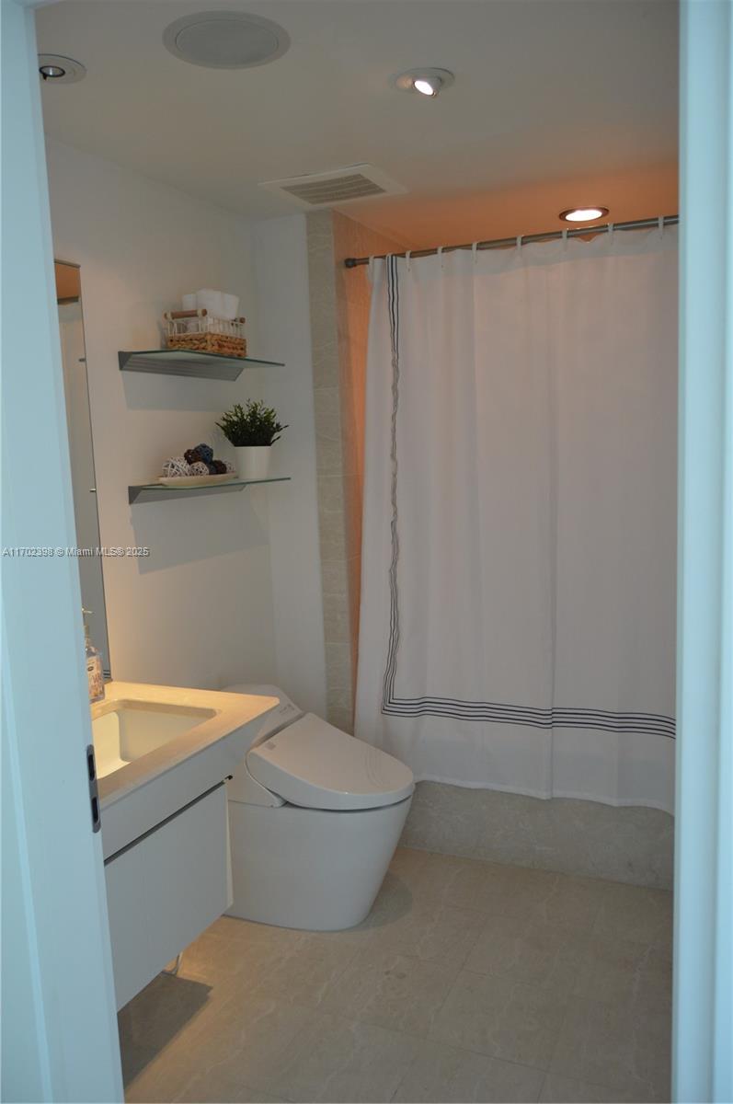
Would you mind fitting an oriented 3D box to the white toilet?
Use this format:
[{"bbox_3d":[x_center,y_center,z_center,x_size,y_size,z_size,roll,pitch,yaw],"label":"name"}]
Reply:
[{"bbox_3d":[-0.180,0.831,2.715,0.724,0.645,0.400,1,8,24],"label":"white toilet"}]

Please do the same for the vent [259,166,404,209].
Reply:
[{"bbox_3d":[-0.101,-1.149,2.627,0.369,0.016,0.300,1,8,24],"label":"vent"}]

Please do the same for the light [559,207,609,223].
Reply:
[{"bbox_3d":[0.805,-1.243,3.054,0.180,0.025,0.180,1,8,24],"label":"light"}]

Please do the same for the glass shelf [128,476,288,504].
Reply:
[{"bbox_3d":[-0.475,-0.203,2.648,0.205,0.051,0.610,1,8,24],"label":"glass shelf"}]

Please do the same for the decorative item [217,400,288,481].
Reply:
[{"bbox_3d":[-0.388,-0.382,2.798,0.220,0.265,0.220,-2,7,0],"label":"decorative item"}]

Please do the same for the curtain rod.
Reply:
[{"bbox_3d":[0.632,-1.024,2.668,1.530,0.036,0.036,1,8,24],"label":"curtain rod"}]

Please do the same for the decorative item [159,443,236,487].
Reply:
[{"bbox_3d":[-0.504,-0.276,2.561,0.160,0.123,0.340,1,8,24],"label":"decorative item"}]

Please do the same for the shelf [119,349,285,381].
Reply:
[{"bbox_3d":[-0.492,-0.585,2.601,0.200,0.050,0.610,1,8,24],"label":"shelf"}]

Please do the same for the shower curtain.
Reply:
[{"bbox_3d":[0.648,-0.088,2.738,1.495,1.853,0.150,1,8,24],"label":"shower curtain"}]

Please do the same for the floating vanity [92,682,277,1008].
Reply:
[{"bbox_3d":[-0.644,0.645,1.875,0.540,0.420,0.883,1,8,24],"label":"floating vanity"}]

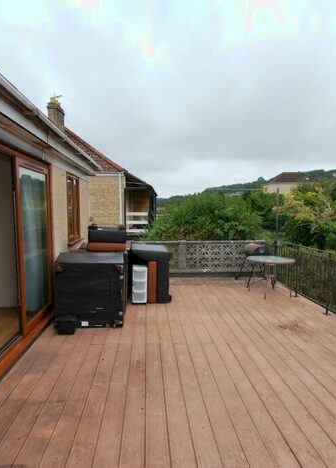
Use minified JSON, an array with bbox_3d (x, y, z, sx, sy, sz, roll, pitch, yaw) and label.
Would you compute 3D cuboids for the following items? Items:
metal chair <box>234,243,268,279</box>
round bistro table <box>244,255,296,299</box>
[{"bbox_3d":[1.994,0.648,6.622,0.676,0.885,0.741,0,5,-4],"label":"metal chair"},{"bbox_3d":[1.962,0.821,5.630,0.879,0.697,0.879,0,5,0],"label":"round bistro table"}]

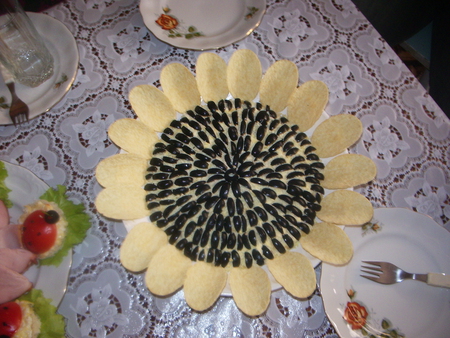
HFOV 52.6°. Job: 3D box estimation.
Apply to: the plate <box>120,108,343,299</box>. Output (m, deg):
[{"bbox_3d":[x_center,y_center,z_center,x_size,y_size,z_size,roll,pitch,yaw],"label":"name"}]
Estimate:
[{"bbox_3d":[0.012,0.009,0.560,0.282,0.024,0.282,0,69,0],"label":"plate"}]

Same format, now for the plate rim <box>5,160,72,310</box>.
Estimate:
[{"bbox_3d":[-0.300,0.112,0.524,0.255,0.022,0.255,0,69,0],"label":"plate rim"}]

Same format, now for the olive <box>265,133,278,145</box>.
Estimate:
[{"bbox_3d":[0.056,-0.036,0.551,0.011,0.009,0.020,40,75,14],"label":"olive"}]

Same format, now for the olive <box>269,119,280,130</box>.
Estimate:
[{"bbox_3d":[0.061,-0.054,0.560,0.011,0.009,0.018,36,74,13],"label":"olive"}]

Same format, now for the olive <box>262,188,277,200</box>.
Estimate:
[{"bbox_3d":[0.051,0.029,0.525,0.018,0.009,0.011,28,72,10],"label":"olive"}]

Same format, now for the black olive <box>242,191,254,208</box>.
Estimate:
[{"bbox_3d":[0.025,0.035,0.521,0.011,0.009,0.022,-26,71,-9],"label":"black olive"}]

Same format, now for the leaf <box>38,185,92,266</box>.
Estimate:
[{"bbox_3d":[-0.186,0.063,0.521,0.065,0.024,0.096,0,69,0],"label":"leaf"}]

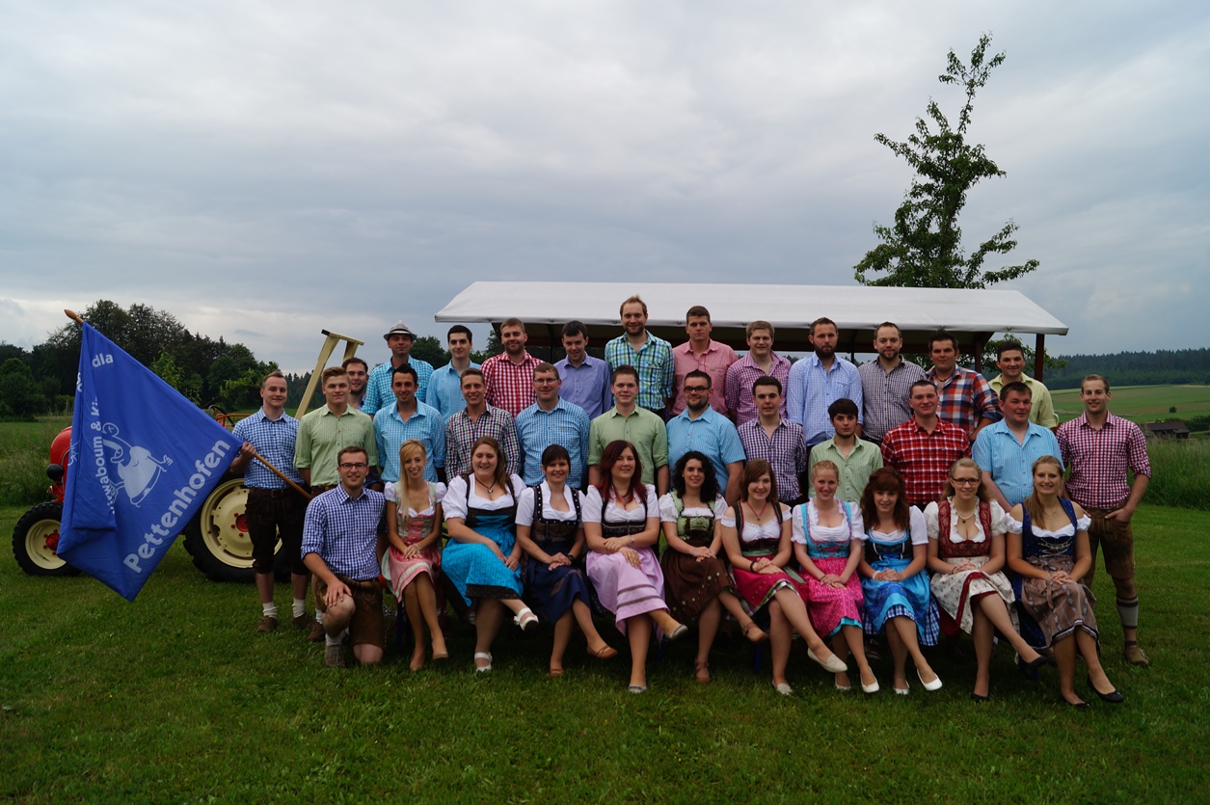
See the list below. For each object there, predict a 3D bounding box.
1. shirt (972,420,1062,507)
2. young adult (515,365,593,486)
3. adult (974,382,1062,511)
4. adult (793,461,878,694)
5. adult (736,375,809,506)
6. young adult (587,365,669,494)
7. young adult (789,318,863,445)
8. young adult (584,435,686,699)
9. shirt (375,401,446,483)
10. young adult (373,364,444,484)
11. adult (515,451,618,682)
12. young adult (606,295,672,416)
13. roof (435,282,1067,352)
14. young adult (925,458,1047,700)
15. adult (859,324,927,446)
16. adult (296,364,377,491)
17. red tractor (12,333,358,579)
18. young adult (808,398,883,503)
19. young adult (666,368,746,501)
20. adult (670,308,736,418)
[{"bbox_3d":[2.560,0.435,5.640,0.560,0.650,0.330,1,1,16],"label":"shirt"},{"bbox_3d":[-0.356,0.658,6.080,0.510,1.844,0.330,1,0,0],"label":"young adult"},{"bbox_3d":[2.570,0.750,5.650,0.560,1.750,0.360,1,1,16],"label":"adult"},{"bbox_3d":[1.343,0.966,5.330,0.500,1.213,0.800,1,1,4],"label":"adult"},{"bbox_3d":[1.108,0.720,6.092,0.500,1.790,0.340,1,1,10],"label":"adult"},{"bbox_3d":[0.140,0.673,6.212,0.560,1.860,0.340,1,1,3],"label":"young adult"},{"bbox_3d":[1.544,0.296,6.370,0.530,1.792,0.330,1,0,7],"label":"young adult"},{"bbox_3d":[0.182,0.914,5.360,0.580,1.365,0.820,1,0,-3],"label":"young adult"},{"bbox_3d":[-1.299,0.272,6.020,0.500,0.620,0.300,1,1,-7],"label":"shirt"},{"bbox_3d":[-1.422,0.652,6.362,0.510,1.830,0.340,1,1,1],"label":"young adult"},{"bbox_3d":[-0.239,0.926,5.620,0.580,1.319,0.780,1,0,-6],"label":"adult"},{"bbox_3d":[0.230,0.180,6.350,0.520,1.860,0.340,1,1,1],"label":"young adult"},{"bbox_3d":[1.273,-0.848,8.796,5.223,0.565,2.350,1,0,7],"label":"roof"},{"bbox_3d":[2.120,0.970,5.100,0.540,1.300,0.780,1,1,7],"label":"young adult"},{"bbox_3d":[1.958,0.345,6.180,0.510,1.780,0.340,1,1,14],"label":"adult"},{"bbox_3d":[-1.840,0.670,6.200,0.540,1.820,0.340,0,1,-16],"label":"adult"},{"bbox_3d":[-3.666,0.432,8.755,2.900,2.250,1.450,1,1,10],"label":"red tractor"},{"bbox_3d":[1.563,0.797,5.880,0.500,1.656,0.320,1,0,9],"label":"young adult"},{"bbox_3d":[0.667,0.687,6.142,0.550,1.830,0.360,1,1,17],"label":"young adult"},{"bbox_3d":[0.675,0.220,6.350,0.510,1.800,0.330,1,1,5],"label":"adult"}]

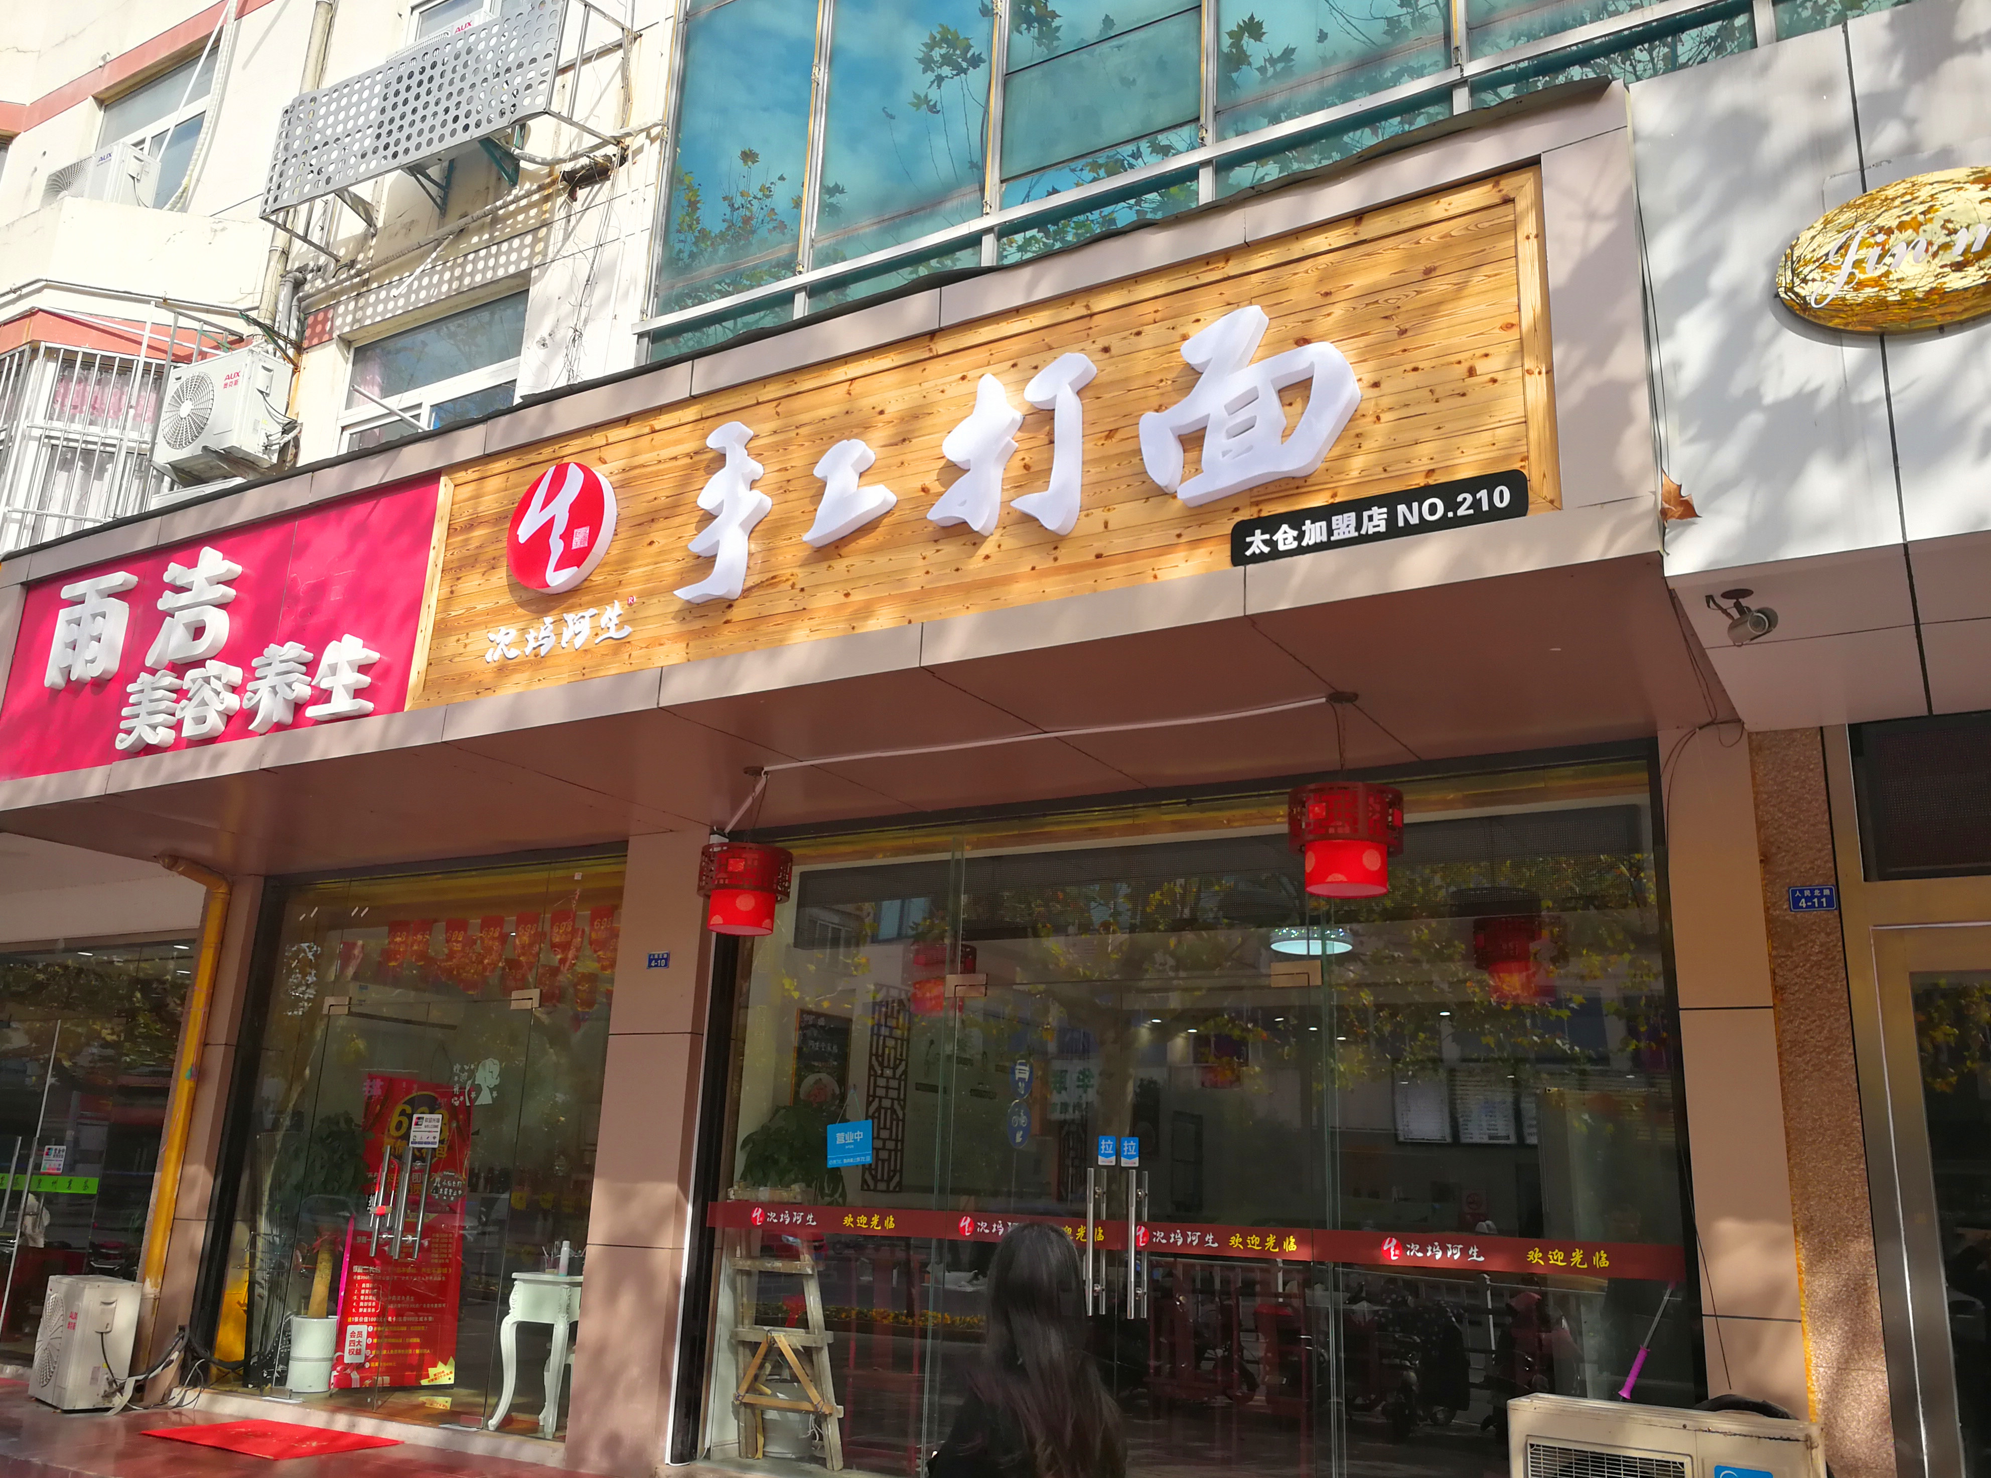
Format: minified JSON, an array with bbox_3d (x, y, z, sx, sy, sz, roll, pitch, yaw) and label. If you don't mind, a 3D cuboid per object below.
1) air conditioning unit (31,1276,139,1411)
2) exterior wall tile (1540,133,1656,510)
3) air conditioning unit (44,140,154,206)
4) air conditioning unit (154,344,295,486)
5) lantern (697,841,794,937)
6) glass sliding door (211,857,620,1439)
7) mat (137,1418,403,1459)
[{"bbox_3d":[-4.915,3.246,8.389,0.285,0.615,0.720,16,-21,-41],"label":"air conditioning unit"},{"bbox_3d":[1.654,-1.161,4.281,0.231,1.109,0.040,-7,-18,30],"label":"exterior wall tile"},{"bbox_3d":[-5.522,-3.266,9.544,0.750,0.560,0.270,-6,-18,28],"label":"air conditioning unit"},{"bbox_3d":[-4.318,-1.803,8.668,0.710,0.580,0.275,-6,-17,27],"label":"air conditioning unit"},{"bbox_3d":[-1.049,0.641,6.497,0.385,0.335,0.385,2,-16,1],"label":"lantern"},{"bbox_3d":[-3.256,2.148,8.661,2.950,2.960,0.100,-7,-18,30],"label":"glass sliding door"},{"bbox_3d":[-3.703,3.548,7.893,1.114,0.018,0.640,-7,-18,30],"label":"mat"}]

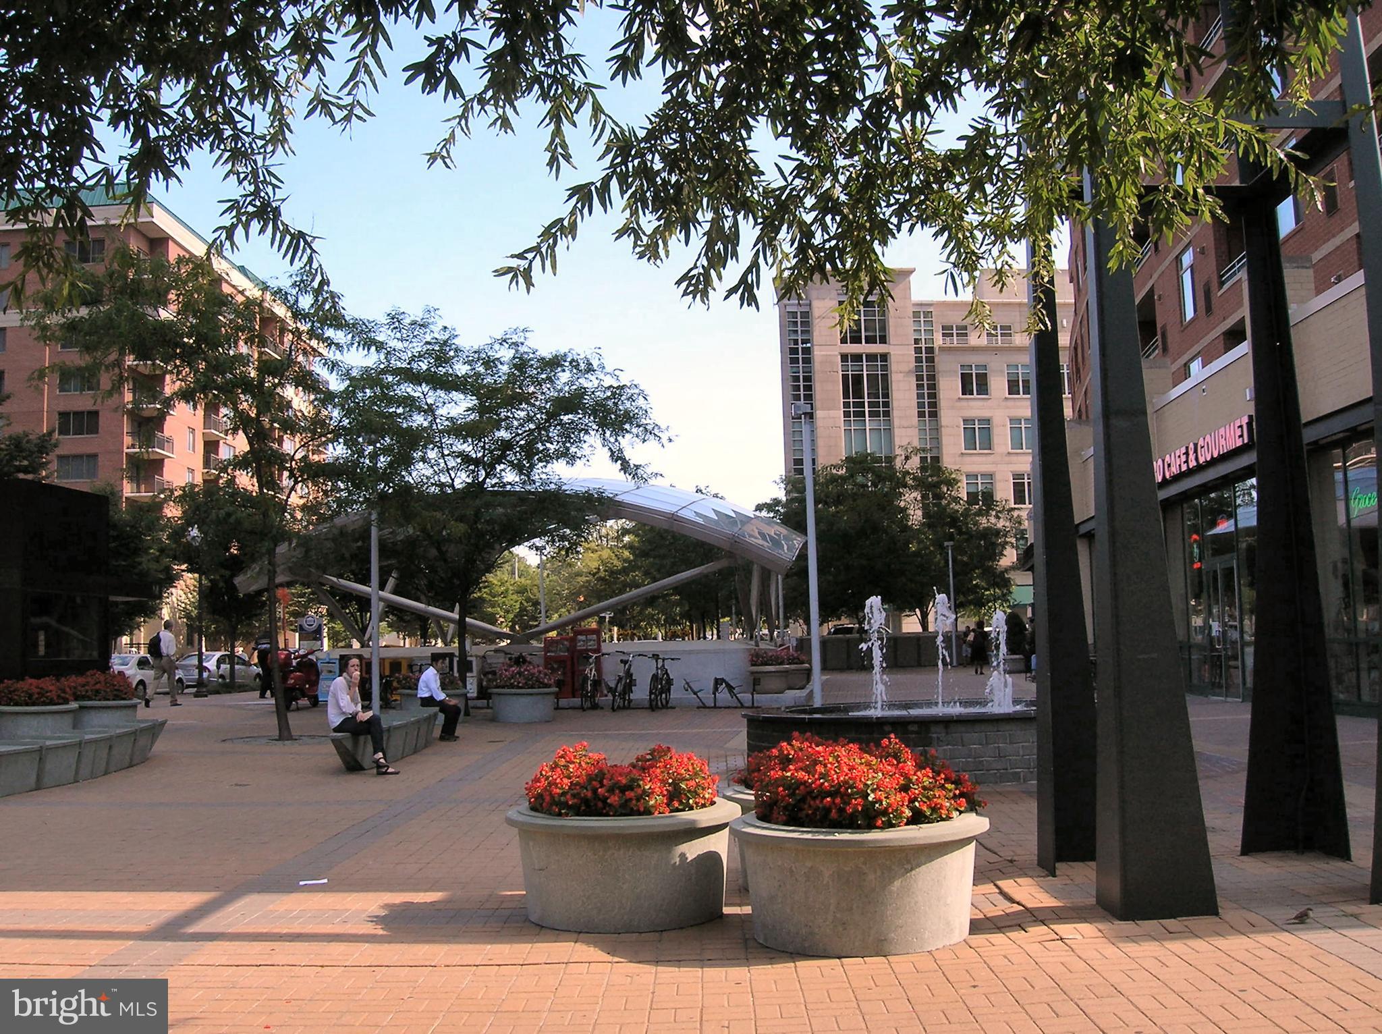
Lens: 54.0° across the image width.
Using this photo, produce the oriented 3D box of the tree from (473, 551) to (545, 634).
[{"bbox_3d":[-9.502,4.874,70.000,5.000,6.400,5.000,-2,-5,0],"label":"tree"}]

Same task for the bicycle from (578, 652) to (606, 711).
[{"bbox_3d":[-1.845,3.111,25.600,0.600,1.070,1.720,-2,-5,8],"label":"bicycle"}]

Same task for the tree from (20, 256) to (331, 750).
[{"bbox_3d":[-7.364,-0.337,19.700,4.600,7.150,4.700,-2,-5,0],"label":"tree"}]

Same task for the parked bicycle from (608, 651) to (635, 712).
[{"bbox_3d":[-1.224,3.034,25.000,0.600,1.070,1.700,-3,-5,12],"label":"parked bicycle"}]

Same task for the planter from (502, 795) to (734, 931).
[{"bbox_3d":[-0.350,1.820,7.220,1.240,0.560,1.240,-2,-5,0],"label":"planter"}]

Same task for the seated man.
[{"bbox_3d":[-3.758,2.746,20.300,0.720,1.260,0.500,-2,-5,3],"label":"seated man"}]

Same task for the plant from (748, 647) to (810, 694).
[{"bbox_3d":[1.771,3.085,27.300,1.220,0.930,1.100,-2,-5,0],"label":"plant"}]

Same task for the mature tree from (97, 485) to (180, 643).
[{"bbox_3d":[-17.773,2.289,42.000,4.500,6.700,4.500,-2,-5,0],"label":"mature tree"}]

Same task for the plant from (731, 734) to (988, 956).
[{"bbox_3d":[0.791,1.517,6.461,1.224,0.913,1.224,-2,-5,0],"label":"plant"}]

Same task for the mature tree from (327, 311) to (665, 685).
[{"bbox_3d":[-3.790,-0.062,25.800,6.600,7.800,6.200,-2,-5,0],"label":"mature tree"}]

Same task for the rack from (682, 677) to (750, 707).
[{"bbox_3d":[0.477,3.297,25.500,1.350,0.580,0.650,-3,-5,10],"label":"rack"}]

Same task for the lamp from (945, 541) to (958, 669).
[{"bbox_3d":[9.978,3.372,52.000,0.400,4.800,0.350,-2,-5,0],"label":"lamp"}]

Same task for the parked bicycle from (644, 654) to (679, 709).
[{"bbox_3d":[-0.527,3.044,25.000,0.600,1.060,1.700,-3,-5,12],"label":"parked bicycle"}]

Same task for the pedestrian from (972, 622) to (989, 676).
[{"bbox_3d":[8.962,4.061,42.000,0.500,1.660,0.420,-2,-5,0],"label":"pedestrian"}]

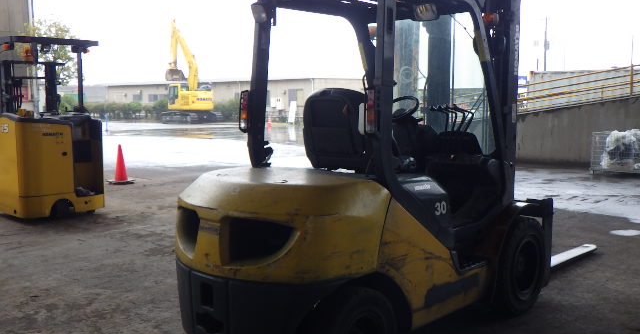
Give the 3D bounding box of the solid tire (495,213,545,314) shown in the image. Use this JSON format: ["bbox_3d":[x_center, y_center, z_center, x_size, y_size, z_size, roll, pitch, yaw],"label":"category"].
[{"bbox_3d":[1.368,0.691,4.488,0.220,0.685,0.685,5,8,43],"label":"solid tire"}]

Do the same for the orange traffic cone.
[{"bbox_3d":[-3.805,-0.071,12.002,0.370,0.700,0.370,3,6,28],"label":"orange traffic cone"}]

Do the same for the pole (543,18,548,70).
[{"bbox_3d":[24.662,-10.939,69.261,0.350,10.860,0.350,0,6,0],"label":"pole"}]

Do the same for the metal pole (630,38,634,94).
[{"bbox_3d":[7.180,-2.321,14.442,0.080,1.400,0.080,0,6,0],"label":"metal pole"}]

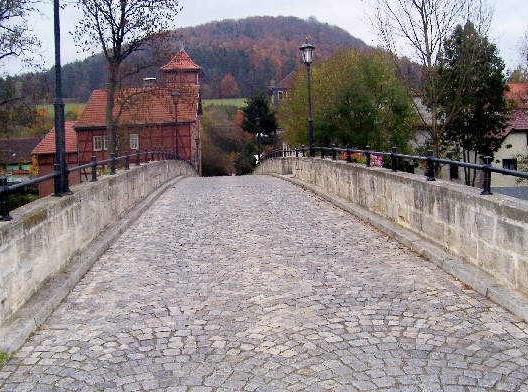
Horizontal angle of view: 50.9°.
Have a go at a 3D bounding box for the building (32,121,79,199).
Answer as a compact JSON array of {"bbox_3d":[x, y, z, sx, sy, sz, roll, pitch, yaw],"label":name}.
[{"bbox_3d":[-20.801,-3.797,59.196,4.700,8.600,7.500,-2,1,2],"label":"building"}]

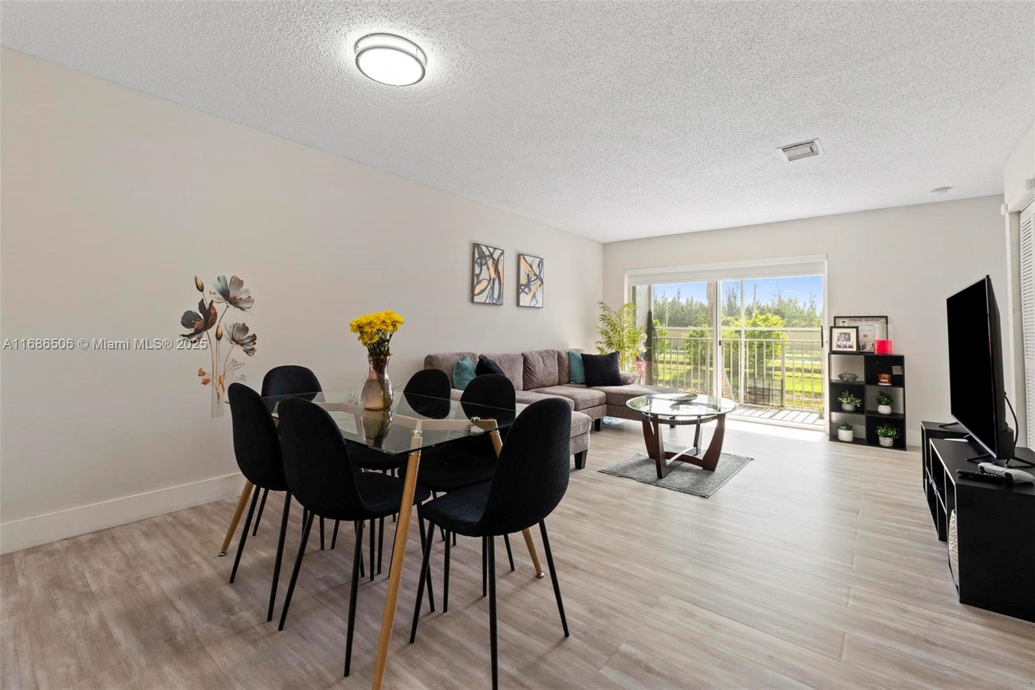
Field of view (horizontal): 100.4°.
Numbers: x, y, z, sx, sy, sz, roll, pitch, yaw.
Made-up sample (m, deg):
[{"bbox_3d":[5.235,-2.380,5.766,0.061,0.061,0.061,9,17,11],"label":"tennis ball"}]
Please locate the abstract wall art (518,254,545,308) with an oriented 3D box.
[{"bbox_3d":[0.182,-0.780,5.299,0.035,0.630,0.500,1,2,40],"label":"abstract wall art"}]

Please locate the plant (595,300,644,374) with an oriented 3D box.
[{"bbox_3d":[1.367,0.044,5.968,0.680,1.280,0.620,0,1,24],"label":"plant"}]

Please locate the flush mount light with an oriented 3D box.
[{"bbox_3d":[-0.640,-1.429,2.175,0.330,0.085,0.330,0,1,0],"label":"flush mount light"}]

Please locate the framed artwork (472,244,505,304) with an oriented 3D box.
[{"bbox_3d":[-0.303,-0.767,4.728,0.035,0.630,0.495,1,2,40],"label":"framed artwork"}]

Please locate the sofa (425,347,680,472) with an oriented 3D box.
[{"bbox_3d":[0.578,0.514,4.572,1.530,0.920,2.996,1,2,40],"label":"sofa"}]

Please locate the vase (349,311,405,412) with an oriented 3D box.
[{"bbox_3d":[-0.629,0.066,1.927,0.226,0.441,0.226,0,1,-5],"label":"vase"}]

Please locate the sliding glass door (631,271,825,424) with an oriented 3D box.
[{"bbox_3d":[2.499,-0.024,5.499,2.333,1.980,0.100,1,2,44],"label":"sliding glass door"}]

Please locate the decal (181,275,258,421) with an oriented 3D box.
[{"bbox_3d":[-1.941,0.008,2.824,0.012,0.930,0.425,1,2,40],"label":"decal"}]

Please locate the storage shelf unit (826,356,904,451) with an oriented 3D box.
[{"bbox_3d":[3.463,0.530,4.287,0.585,0.895,0.300,1,2,40],"label":"storage shelf unit"}]

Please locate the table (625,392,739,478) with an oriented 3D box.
[{"bbox_3d":[1.379,0.740,3.618,0.900,0.500,0.900,1,2,40],"label":"table"}]

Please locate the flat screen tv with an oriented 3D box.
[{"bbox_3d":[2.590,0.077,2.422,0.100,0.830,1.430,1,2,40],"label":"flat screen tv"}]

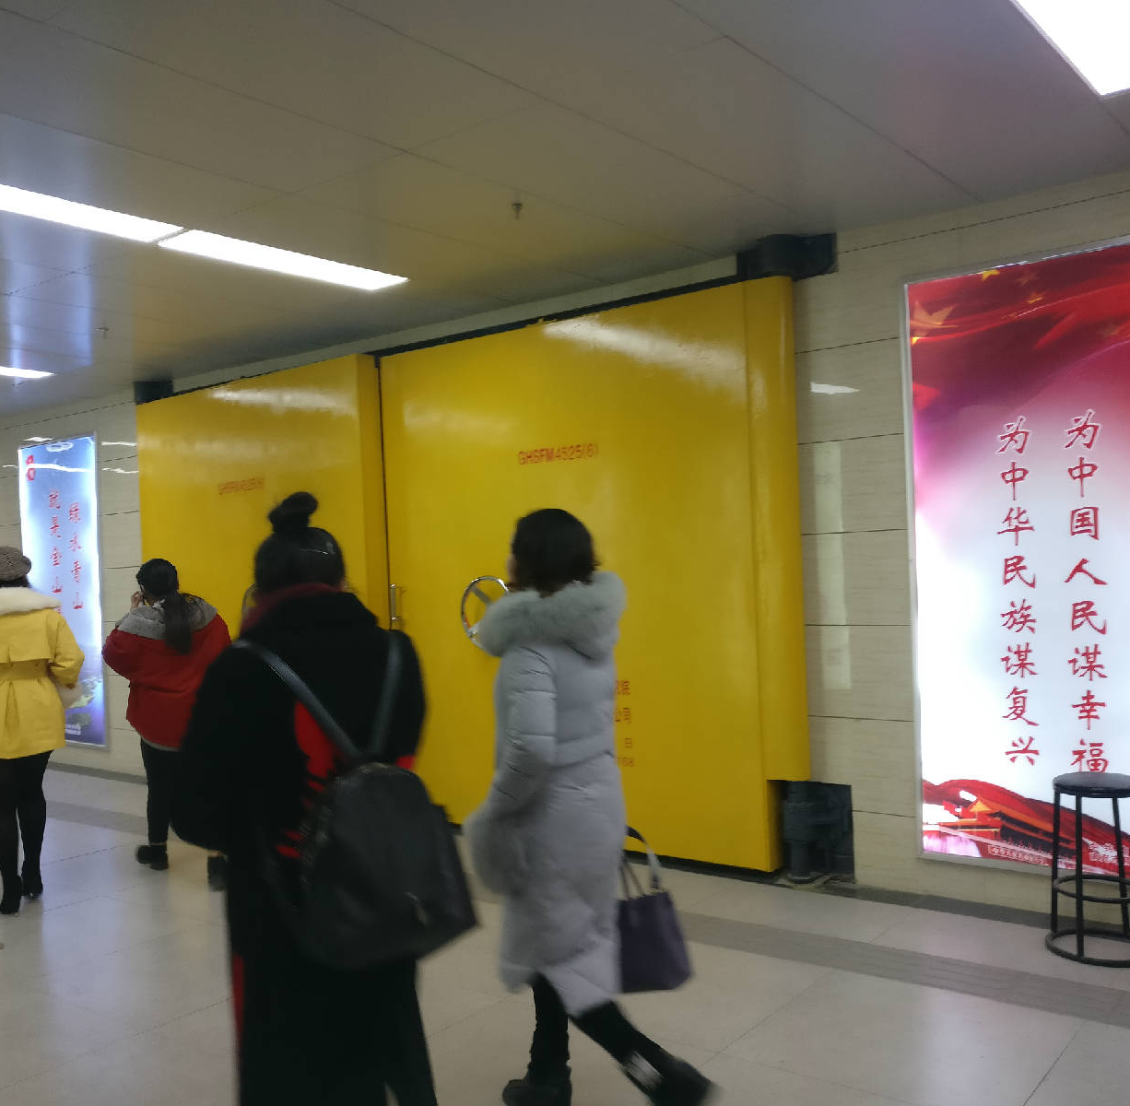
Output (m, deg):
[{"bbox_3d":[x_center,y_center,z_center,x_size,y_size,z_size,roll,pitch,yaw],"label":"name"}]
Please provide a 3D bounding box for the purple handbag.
[{"bbox_3d":[0.188,1.014,3.382,0.340,0.440,0.150,-3,-1,38],"label":"purple handbag"}]

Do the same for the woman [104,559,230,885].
[{"bbox_3d":[-1.902,0.790,5.753,0.540,1.526,0.500,-1,-1,-41],"label":"woman"}]

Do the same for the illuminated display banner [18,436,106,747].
[{"bbox_3d":[-3.860,0.300,9.188,1.190,2.340,0.100,-3,-1,38],"label":"illuminated display banner"}]

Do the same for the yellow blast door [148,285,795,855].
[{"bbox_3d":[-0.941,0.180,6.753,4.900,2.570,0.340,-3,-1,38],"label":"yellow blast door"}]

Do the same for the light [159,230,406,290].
[{"bbox_3d":[-1.236,-1.338,5.436,0.290,0.070,1.190,-3,-1,38],"label":"light"}]

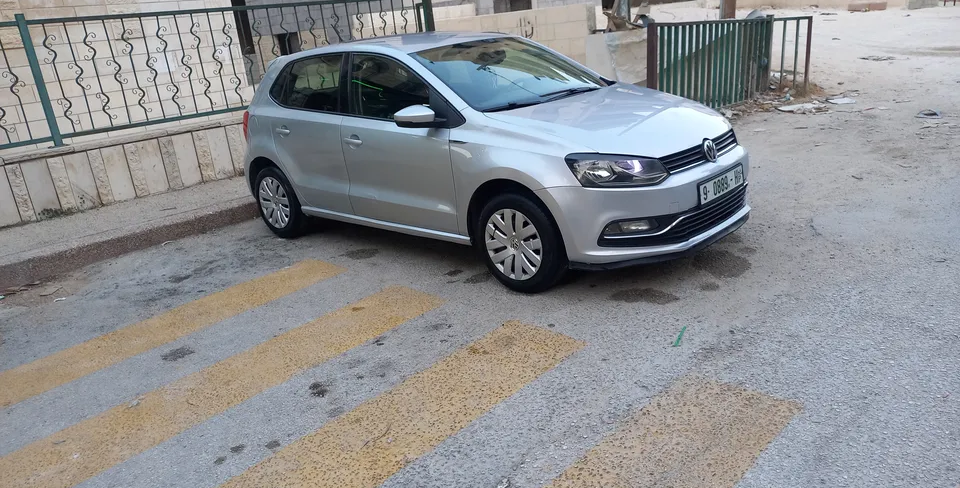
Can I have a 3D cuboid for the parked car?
[{"bbox_3d":[-0.158,-0.793,4.993,3.970,1.455,1.700,10,24,42],"label":"parked car"}]

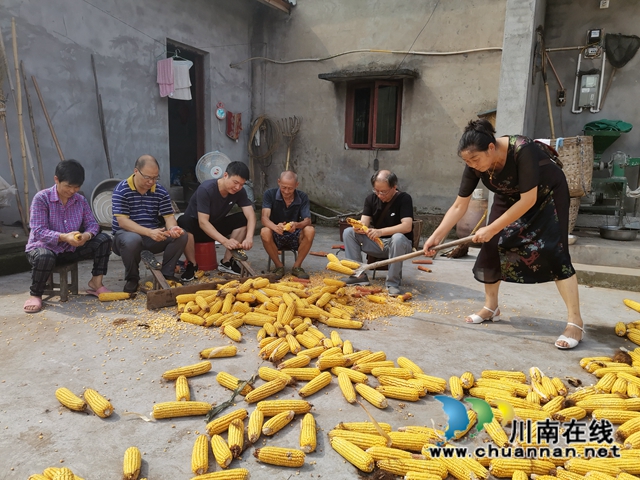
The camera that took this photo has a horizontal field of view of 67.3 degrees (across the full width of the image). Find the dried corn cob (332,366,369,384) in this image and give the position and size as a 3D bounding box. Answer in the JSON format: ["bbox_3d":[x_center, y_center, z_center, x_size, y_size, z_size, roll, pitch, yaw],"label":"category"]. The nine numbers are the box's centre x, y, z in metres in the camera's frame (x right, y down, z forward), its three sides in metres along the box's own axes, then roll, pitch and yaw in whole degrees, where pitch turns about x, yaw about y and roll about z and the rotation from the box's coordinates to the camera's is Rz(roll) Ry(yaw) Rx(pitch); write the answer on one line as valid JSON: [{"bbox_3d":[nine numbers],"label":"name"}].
[{"bbox_3d":[0.139,0.635,2.254,0.190,0.049,0.049,7,11,33],"label":"dried corn cob"}]

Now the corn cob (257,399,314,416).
[{"bbox_3d":[-0.136,0.656,1.887,0.214,0.057,0.057,1,11,-1],"label":"corn cob"}]

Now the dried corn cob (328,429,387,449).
[{"bbox_3d":[0.141,0.716,1.727,0.219,0.049,0.049,4,11,11],"label":"dried corn cob"}]

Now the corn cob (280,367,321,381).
[{"bbox_3d":[-0.090,0.625,2.245,0.193,0.060,0.060,2,10,1],"label":"corn cob"}]

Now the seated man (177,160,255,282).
[{"bbox_3d":[-0.884,-0.188,3.976,0.770,0.920,0.580,11,14,42],"label":"seated man"}]

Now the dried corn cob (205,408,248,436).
[{"bbox_3d":[-0.348,0.689,1.823,0.048,0.048,0.191,11,14,39],"label":"dried corn cob"}]

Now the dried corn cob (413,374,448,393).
[{"bbox_3d":[0.497,0.652,2.188,0.176,0.057,0.057,7,11,28],"label":"dried corn cob"}]

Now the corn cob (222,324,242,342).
[{"bbox_3d":[-0.508,0.539,2.751,0.051,0.051,0.202,-6,12,-39],"label":"corn cob"}]

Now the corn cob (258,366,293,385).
[{"bbox_3d":[-0.199,0.607,2.147,0.163,0.054,0.054,6,12,25],"label":"corn cob"}]

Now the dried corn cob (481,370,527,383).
[{"bbox_3d":[0.863,0.647,2.263,0.208,0.059,0.059,2,10,4],"label":"dried corn cob"}]

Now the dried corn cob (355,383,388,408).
[{"bbox_3d":[0.219,0.662,2.045,0.052,0.052,0.192,-5,13,-33],"label":"dried corn cob"}]

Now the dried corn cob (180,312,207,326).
[{"bbox_3d":[-0.774,0.488,2.936,0.215,0.056,0.056,8,12,35],"label":"dried corn cob"}]

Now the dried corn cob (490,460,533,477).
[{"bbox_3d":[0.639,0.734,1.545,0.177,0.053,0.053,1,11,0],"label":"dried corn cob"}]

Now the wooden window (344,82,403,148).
[{"bbox_3d":[0.745,-1.741,6.702,0.811,0.930,0.100,5,11,21],"label":"wooden window"}]

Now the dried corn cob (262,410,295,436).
[{"bbox_3d":[-0.154,0.695,1.827,0.048,0.048,0.172,9,13,34],"label":"dried corn cob"}]

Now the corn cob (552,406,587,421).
[{"bbox_3d":[1.000,0.700,1.926,0.157,0.047,0.047,-1,9,-17],"label":"corn cob"}]

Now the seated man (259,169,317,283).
[{"bbox_3d":[-0.293,-0.175,4.488,0.510,0.930,0.660,1,9,-5],"label":"seated man"}]

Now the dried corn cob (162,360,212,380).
[{"bbox_3d":[-0.620,0.616,2.261,0.240,0.049,0.049,-5,11,-36],"label":"dried corn cob"}]

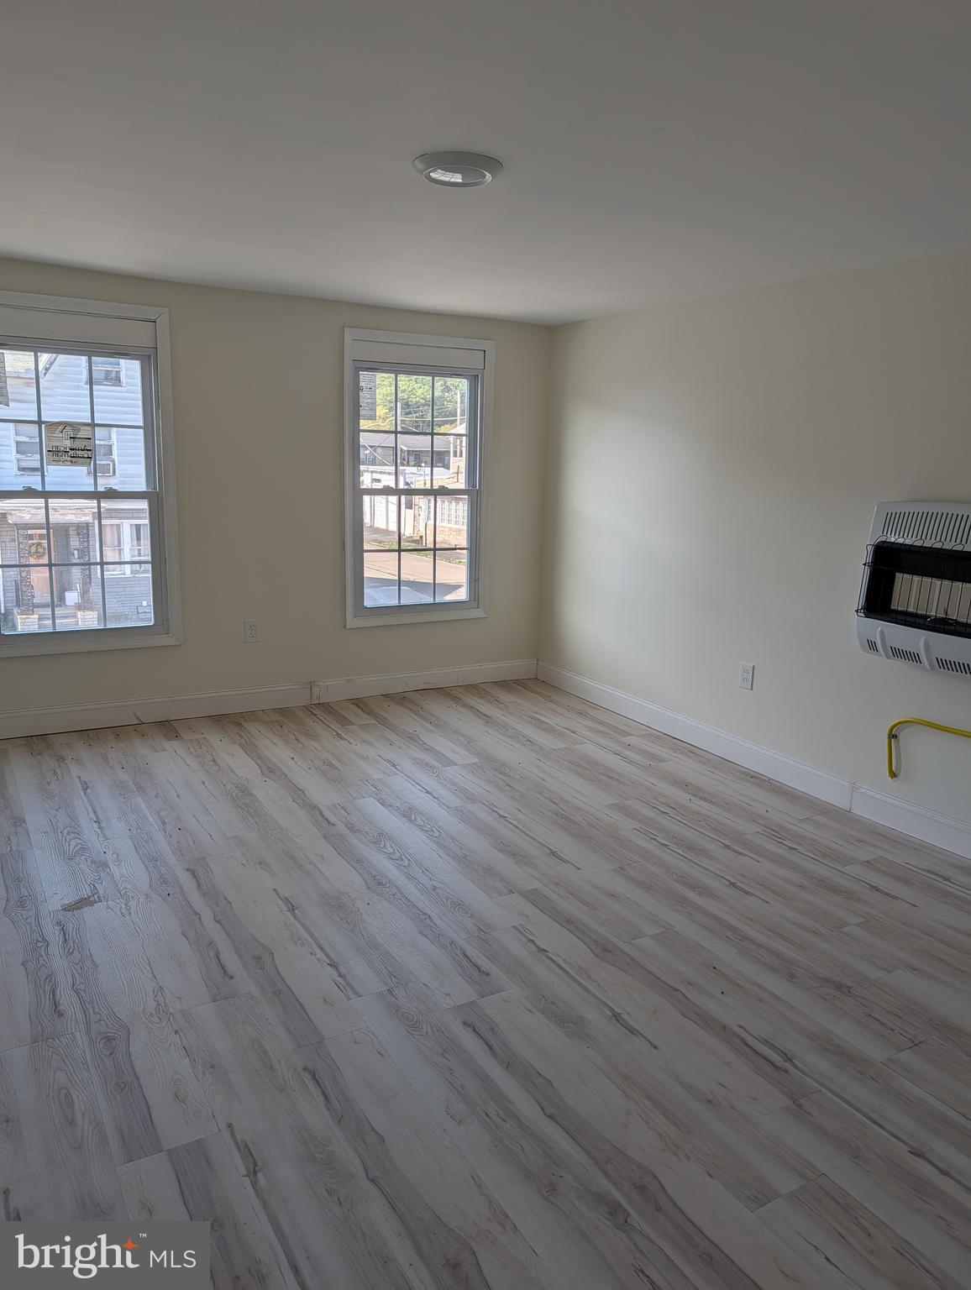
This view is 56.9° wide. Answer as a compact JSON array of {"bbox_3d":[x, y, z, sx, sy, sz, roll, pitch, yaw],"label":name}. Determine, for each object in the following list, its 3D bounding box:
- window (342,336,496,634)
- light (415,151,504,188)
[{"bbox_3d":[-0.401,-0.976,5.418,0.968,1.700,0.100,-5,14,-30],"label":"window"},{"bbox_3d":[-0.075,-1.303,2.467,0.248,0.030,0.248,2,12,0],"label":"light"}]

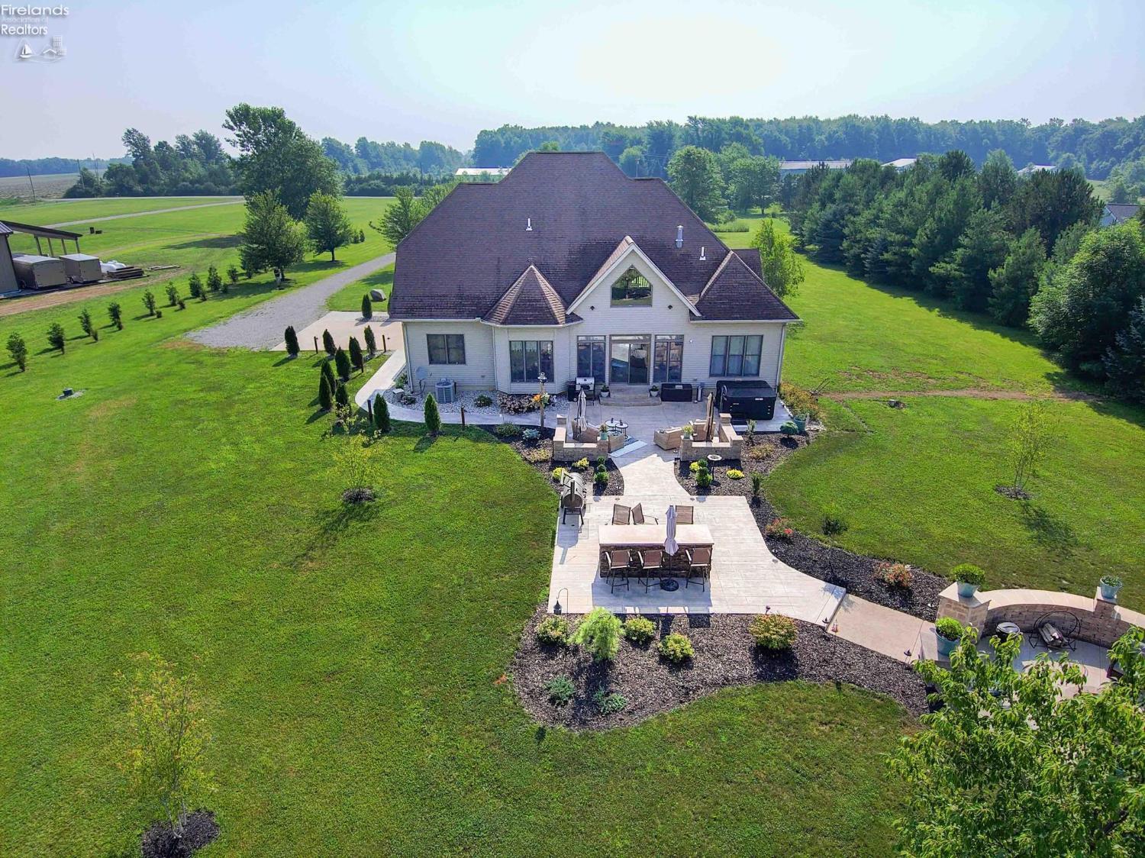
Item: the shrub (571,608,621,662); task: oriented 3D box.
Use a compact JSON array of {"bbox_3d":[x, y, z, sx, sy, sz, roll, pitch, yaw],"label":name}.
[{"bbox_3d":[0.497,4.350,14.826,1.050,1.060,1.050,0,21,1],"label":"shrub"}]

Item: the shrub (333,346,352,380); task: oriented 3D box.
[{"bbox_3d":[-11.111,-3.176,33.499,0.740,1.650,0.740,0,21,1],"label":"shrub"}]

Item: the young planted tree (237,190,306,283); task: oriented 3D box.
[{"bbox_3d":[-24.435,-15.716,56.527,5.400,7.200,5.300,0,23,1],"label":"young planted tree"}]

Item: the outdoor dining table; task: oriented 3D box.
[{"bbox_3d":[2.096,3.149,17.738,2.845,1.070,1.010,0,21,1],"label":"outdoor dining table"}]

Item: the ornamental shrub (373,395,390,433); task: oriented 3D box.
[{"bbox_3d":[-7.428,-0.618,27.013,0.620,1.520,0.620,0,21,1],"label":"ornamental shrub"}]

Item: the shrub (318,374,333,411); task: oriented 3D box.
[{"bbox_3d":[-10.736,-1.590,29.971,0.630,1.700,0.630,0,23,1],"label":"shrub"}]

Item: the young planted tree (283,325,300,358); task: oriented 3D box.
[{"bbox_3d":[-15.175,-4.750,37.456,0.720,1.780,0.720,0,21,1],"label":"young planted tree"}]

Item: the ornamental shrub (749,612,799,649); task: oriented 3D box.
[{"bbox_3d":[4.389,4.407,15.182,1.040,0.640,1.040,0,21,1],"label":"ornamental shrub"}]

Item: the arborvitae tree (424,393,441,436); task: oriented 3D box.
[{"bbox_3d":[-5.549,-0.576,27.361,0.660,1.780,0.660,0,23,1],"label":"arborvitae tree"}]

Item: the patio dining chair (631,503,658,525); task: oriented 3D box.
[{"bbox_3d":[2.044,2.630,19.202,0.660,0.980,0.600,9,23,24],"label":"patio dining chair"}]

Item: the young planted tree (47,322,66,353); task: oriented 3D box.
[{"bbox_3d":[-28.829,-5.114,38.797,0.880,1.680,0.880,0,21,1],"label":"young planted tree"}]

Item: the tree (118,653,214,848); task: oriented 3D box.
[{"bbox_3d":[-6.578,5.365,11.379,1.450,3.750,1.400,0,23,1],"label":"tree"}]

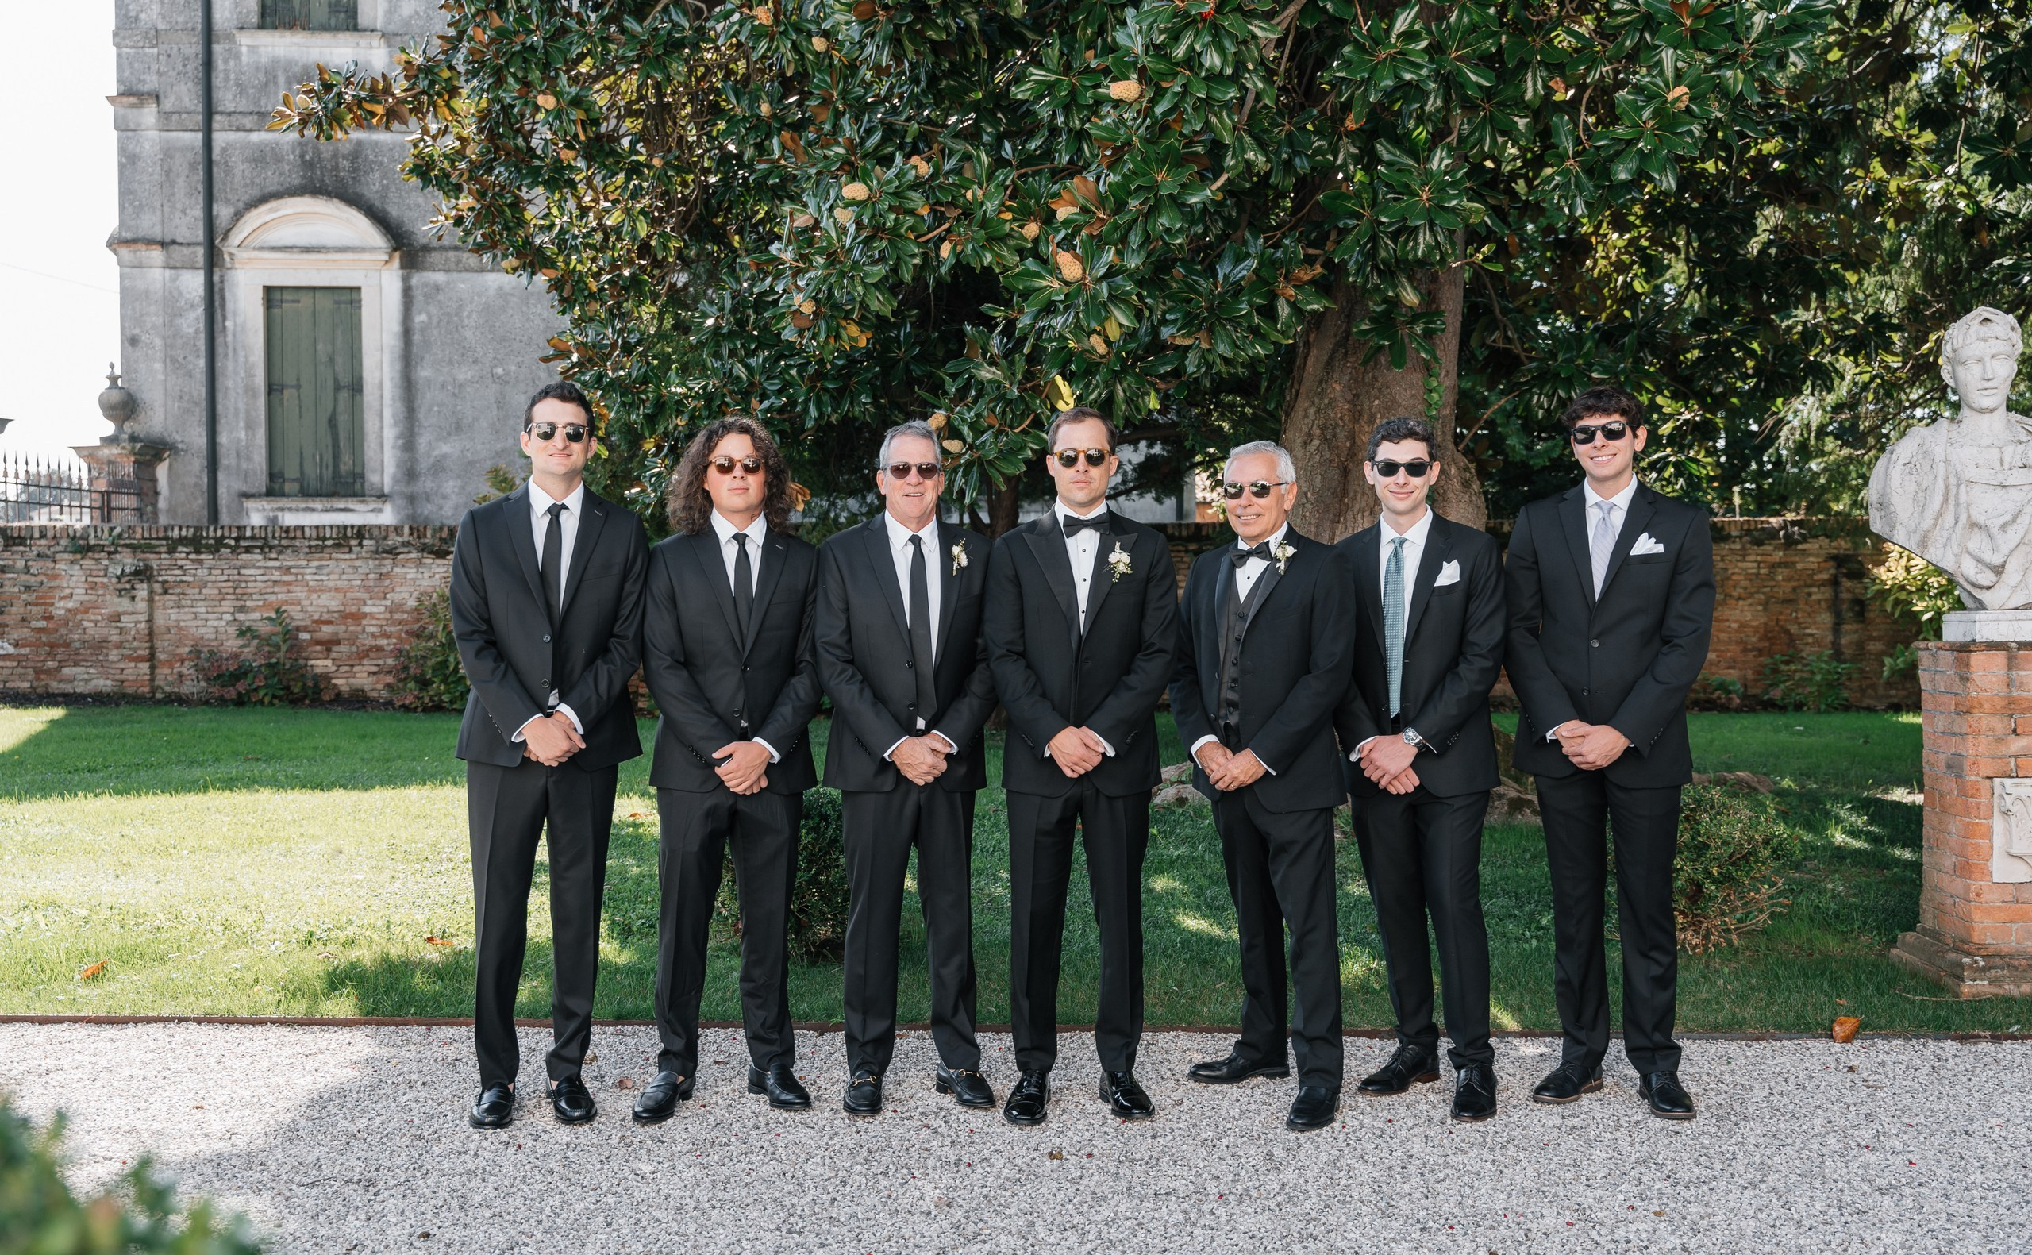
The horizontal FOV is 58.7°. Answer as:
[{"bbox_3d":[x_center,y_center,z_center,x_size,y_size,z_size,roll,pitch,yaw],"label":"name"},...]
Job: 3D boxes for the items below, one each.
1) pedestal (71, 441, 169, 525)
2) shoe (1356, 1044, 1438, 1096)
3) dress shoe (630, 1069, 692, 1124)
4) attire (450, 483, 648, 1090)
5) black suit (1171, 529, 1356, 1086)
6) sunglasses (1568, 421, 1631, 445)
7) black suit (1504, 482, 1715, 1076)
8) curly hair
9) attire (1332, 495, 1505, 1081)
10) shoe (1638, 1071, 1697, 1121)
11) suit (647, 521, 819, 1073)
[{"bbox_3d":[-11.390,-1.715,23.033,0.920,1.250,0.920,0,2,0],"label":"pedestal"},{"bbox_3d":[1.036,1.183,4.879,0.298,0.105,0.106,-1,1,-35],"label":"shoe"},{"bbox_3d":[-0.909,1.187,4.666,0.106,0.105,0.298,0,1,13],"label":"dress shoe"},{"bbox_3d":[-1.190,0.407,4.576,0.510,1.545,0.350,0,2,-12],"label":"attire"},{"bbox_3d":[0.655,0.460,4.770,0.465,1.450,0.350,1,1,31],"label":"black suit"},{"bbox_3d":[1.530,-0.506,4.700,0.148,0.050,0.150,-8,1,27],"label":"sunglasses"},{"bbox_3d":[1.559,0.400,4.713,0.550,1.554,0.360,1,2,20],"label":"black suit"},{"bbox_3d":[-0.736,-0.387,4.680,0.320,0.295,0.270,0,1,-8],"label":"curly hair"},{"bbox_3d":[1.062,0.430,4.728,0.470,1.476,0.340,1,2,26],"label":"attire"},{"bbox_3d":[1.693,1.186,4.709,0.106,0.105,0.298,0,1,1],"label":"shoe"},{"bbox_3d":[-0.729,0.454,4.631,0.460,1.438,0.340,0,2,-11],"label":"suit"}]

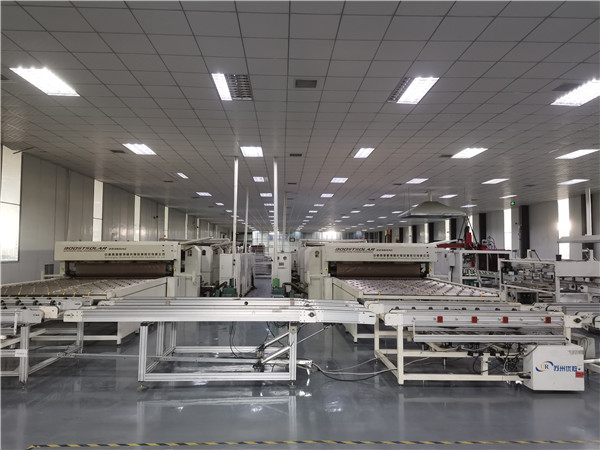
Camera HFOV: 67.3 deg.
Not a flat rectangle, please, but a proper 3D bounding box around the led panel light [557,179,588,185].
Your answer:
[{"bbox_3d":[10.488,-1.646,17.411,0.600,0.040,1.200,0,-3,-2],"label":"led panel light"}]

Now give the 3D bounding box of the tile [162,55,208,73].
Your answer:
[{"bbox_3d":[-1.674,-2.348,6.558,0.600,0.020,0.600,0,-3,-2],"label":"tile"}]

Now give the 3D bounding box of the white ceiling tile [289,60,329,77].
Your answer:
[{"bbox_3d":[0.123,-2.340,6.649,0.600,0.020,0.600,0,-3,-2],"label":"white ceiling tile"}]

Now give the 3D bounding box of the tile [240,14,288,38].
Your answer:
[{"bbox_3d":[-0.430,-2.416,5.429,0.600,0.020,0.600,0,-3,-2],"label":"tile"}]

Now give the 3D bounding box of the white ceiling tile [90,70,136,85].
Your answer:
[{"bbox_3d":[-2.897,-2.325,7.134,0.600,0.020,0.600,0,-3,-2],"label":"white ceiling tile"}]

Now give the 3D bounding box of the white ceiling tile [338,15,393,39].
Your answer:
[{"bbox_3d":[0.773,-2.405,5.475,0.600,0.020,0.600,0,-3,-2],"label":"white ceiling tile"}]

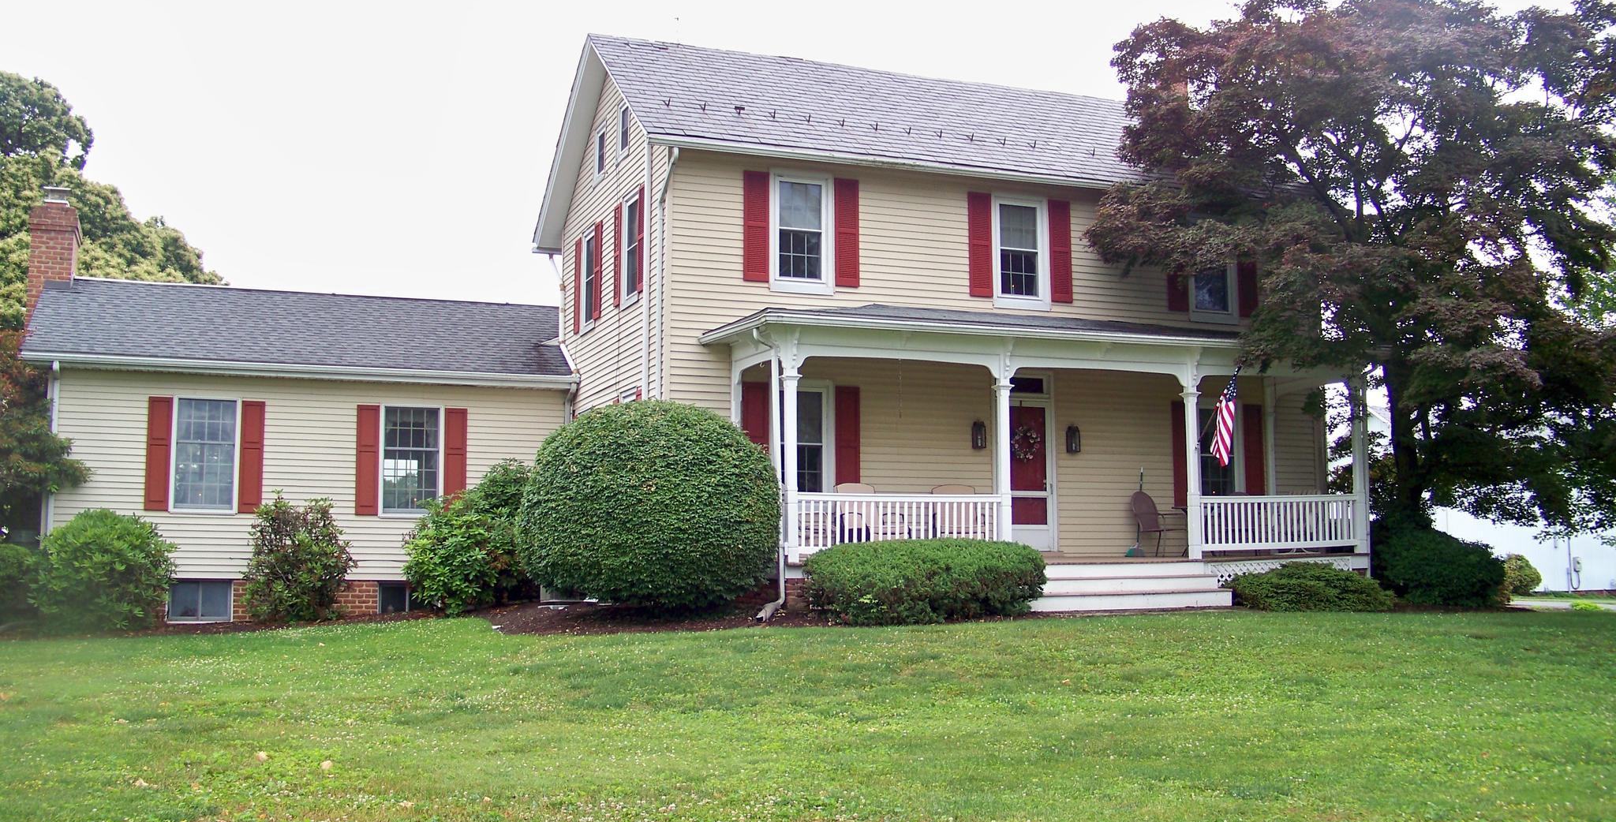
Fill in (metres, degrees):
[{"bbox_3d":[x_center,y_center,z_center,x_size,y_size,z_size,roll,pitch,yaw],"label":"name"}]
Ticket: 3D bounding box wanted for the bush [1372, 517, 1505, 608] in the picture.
[{"bbox_3d":[8.883,2.143,21.700,1.900,1.250,1.750,2,-7,-21],"label":"bush"}]

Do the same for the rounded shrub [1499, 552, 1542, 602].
[{"bbox_3d":[13.854,3.233,30.000,0.950,0.930,0.930,2,-7,-21],"label":"rounded shrub"}]

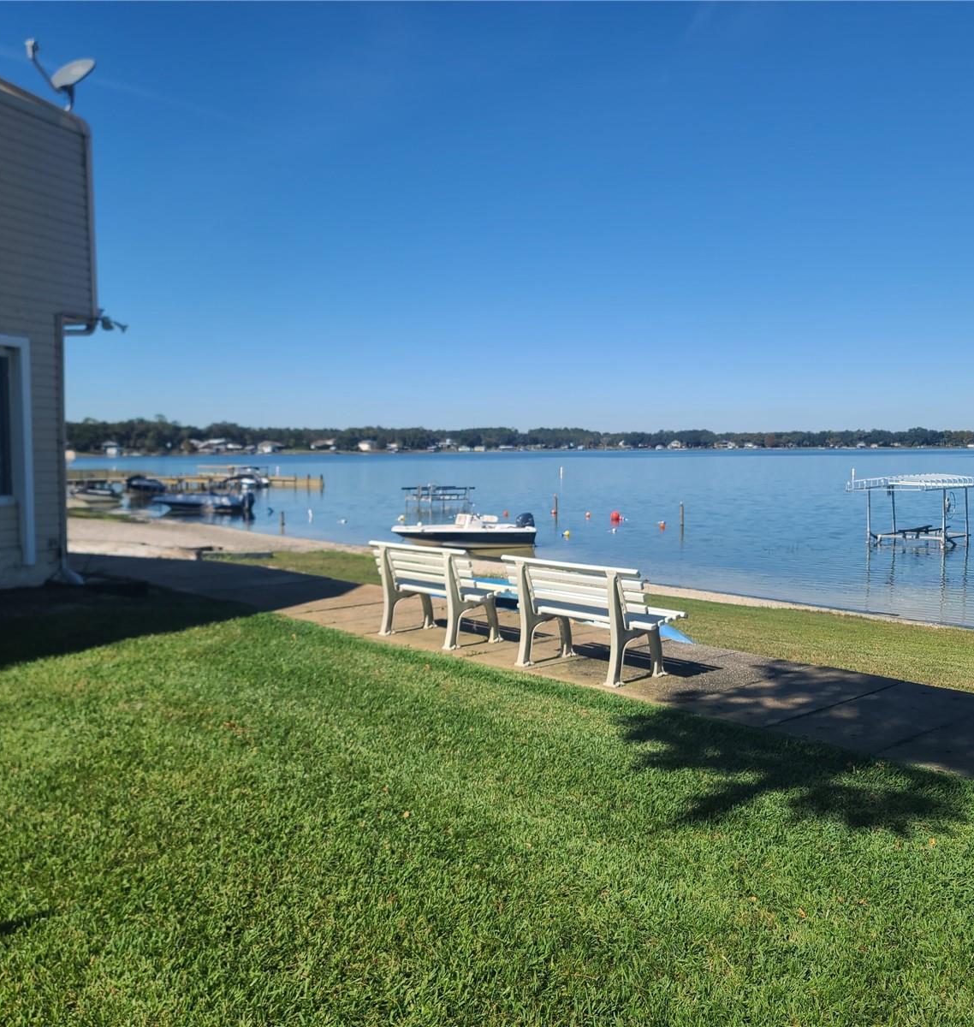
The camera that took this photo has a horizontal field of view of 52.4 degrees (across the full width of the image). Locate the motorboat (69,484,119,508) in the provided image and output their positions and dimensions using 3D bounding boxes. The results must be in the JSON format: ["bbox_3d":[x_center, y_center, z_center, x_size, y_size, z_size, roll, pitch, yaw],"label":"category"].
[{"bbox_3d":[-28.000,-1.431,69.866,4.100,1.280,1.800,-3,5,-38],"label":"motorboat"}]

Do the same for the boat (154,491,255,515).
[{"bbox_3d":[-17.100,-0.709,60.293,6.100,1.350,2.200,-1,4,-17],"label":"boat"}]

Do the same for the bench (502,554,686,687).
[{"bbox_3d":[0.734,0.728,7.083,0.548,0.795,1.312,-3,5,-41],"label":"bench"}]

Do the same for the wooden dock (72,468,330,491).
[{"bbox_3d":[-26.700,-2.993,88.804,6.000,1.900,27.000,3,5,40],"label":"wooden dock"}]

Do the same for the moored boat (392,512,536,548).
[{"bbox_3d":[-0.850,0.672,38.737,5.900,1.450,2.300,-2,4,-25],"label":"moored boat"}]

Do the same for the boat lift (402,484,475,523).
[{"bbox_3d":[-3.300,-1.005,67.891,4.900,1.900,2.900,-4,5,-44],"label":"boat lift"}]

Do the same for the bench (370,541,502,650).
[{"bbox_3d":[-0.405,0.645,8.284,0.548,0.795,1.312,-3,5,-41],"label":"bench"}]

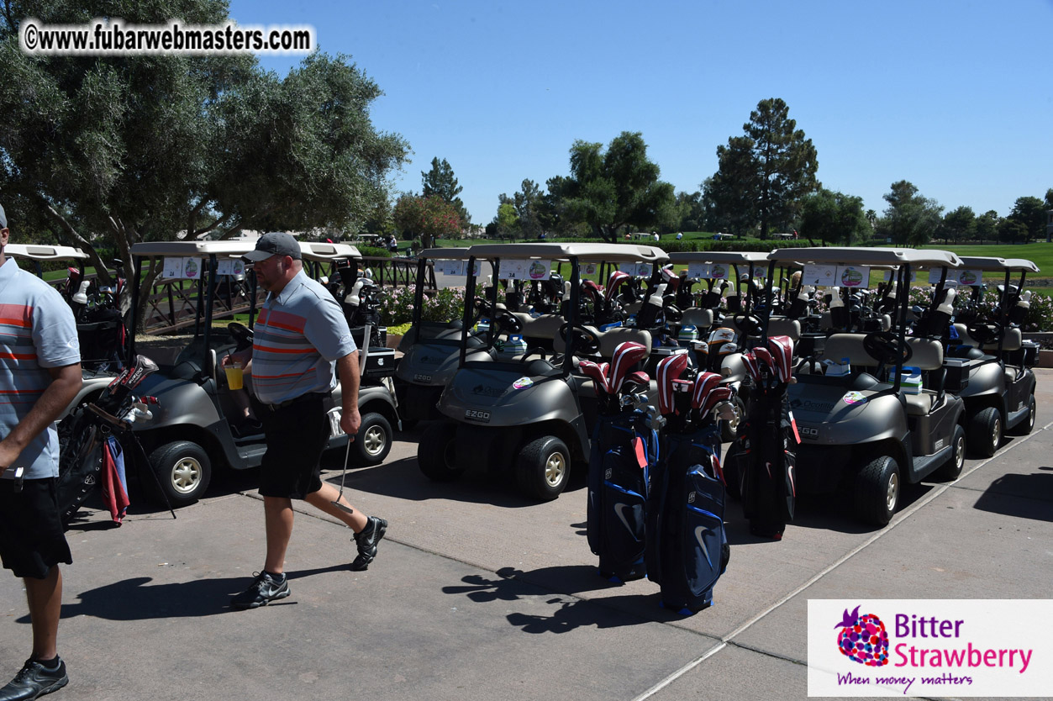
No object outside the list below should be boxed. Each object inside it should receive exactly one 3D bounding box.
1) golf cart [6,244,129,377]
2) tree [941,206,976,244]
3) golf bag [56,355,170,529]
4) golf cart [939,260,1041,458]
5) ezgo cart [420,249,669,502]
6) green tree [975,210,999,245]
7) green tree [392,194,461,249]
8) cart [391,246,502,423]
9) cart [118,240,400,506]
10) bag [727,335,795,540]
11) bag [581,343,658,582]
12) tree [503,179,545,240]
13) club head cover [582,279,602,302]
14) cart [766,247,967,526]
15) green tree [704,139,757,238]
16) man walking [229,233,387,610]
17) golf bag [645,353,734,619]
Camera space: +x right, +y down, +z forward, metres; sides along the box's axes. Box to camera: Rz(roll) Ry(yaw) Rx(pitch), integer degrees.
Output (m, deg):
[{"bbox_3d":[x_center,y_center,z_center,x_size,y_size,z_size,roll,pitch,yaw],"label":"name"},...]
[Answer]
[{"bbox_3d":[-4.539,0.019,7.578,1.200,1.790,2.400,5,7,38],"label":"golf cart"},{"bbox_3d":[78.501,-22.756,170.000,6.110,7.180,6.110,1,5,0],"label":"tree"},{"bbox_3d":[-2.662,0.560,6.077,0.800,1.080,0.500,0,6,-8],"label":"golf bag"},{"bbox_3d":[4.216,-0.005,9.130,1.190,1.810,2.360,5,8,37],"label":"golf cart"},{"bbox_3d":[0.270,0.085,7.611,1.190,1.810,2.360,5,7,36],"label":"ezgo cart"},{"bbox_3d":[83.618,-22.298,170.000,4.734,6.262,4.734,1,6,0],"label":"green tree"},{"bbox_3d":[-6.949,-8.818,65.000,4.790,4.150,4.790,1,5,0],"label":"green tree"},{"bbox_3d":[-0.343,-0.128,9.685,1.190,1.810,2.360,5,8,37],"label":"cart"},{"bbox_3d":[-2.192,0.077,7.283,1.200,1.790,2.400,5,7,37],"label":"cart"},{"bbox_3d":[1.556,0.531,5.925,0.340,1.240,0.330,3,6,20],"label":"bag"},{"bbox_3d":[0.523,0.597,5.106,0.340,1.240,0.350,-3,7,-36],"label":"bag"},{"bbox_3d":[-0.323,-18.004,120.000,5.390,8.090,5.390,1,5,0],"label":"tree"},{"bbox_3d":[0.571,-0.522,8.250,0.170,0.220,0.120,-20,5,-16],"label":"club head cover"},{"bbox_3d":[2.491,0.158,7.049,1.200,1.790,2.400,5,7,37],"label":"cart"},{"bbox_3d":[24.305,-18.678,108.000,7.471,11.643,7.471,1,6,0],"label":"green tree"},{"bbox_3d":[-1.183,0.323,4.818,0.860,1.840,0.620,-3,7,-34],"label":"man walking"},{"bbox_3d":[0.821,0.641,4.681,0.340,1.240,0.350,-4,7,-40],"label":"golf bag"}]

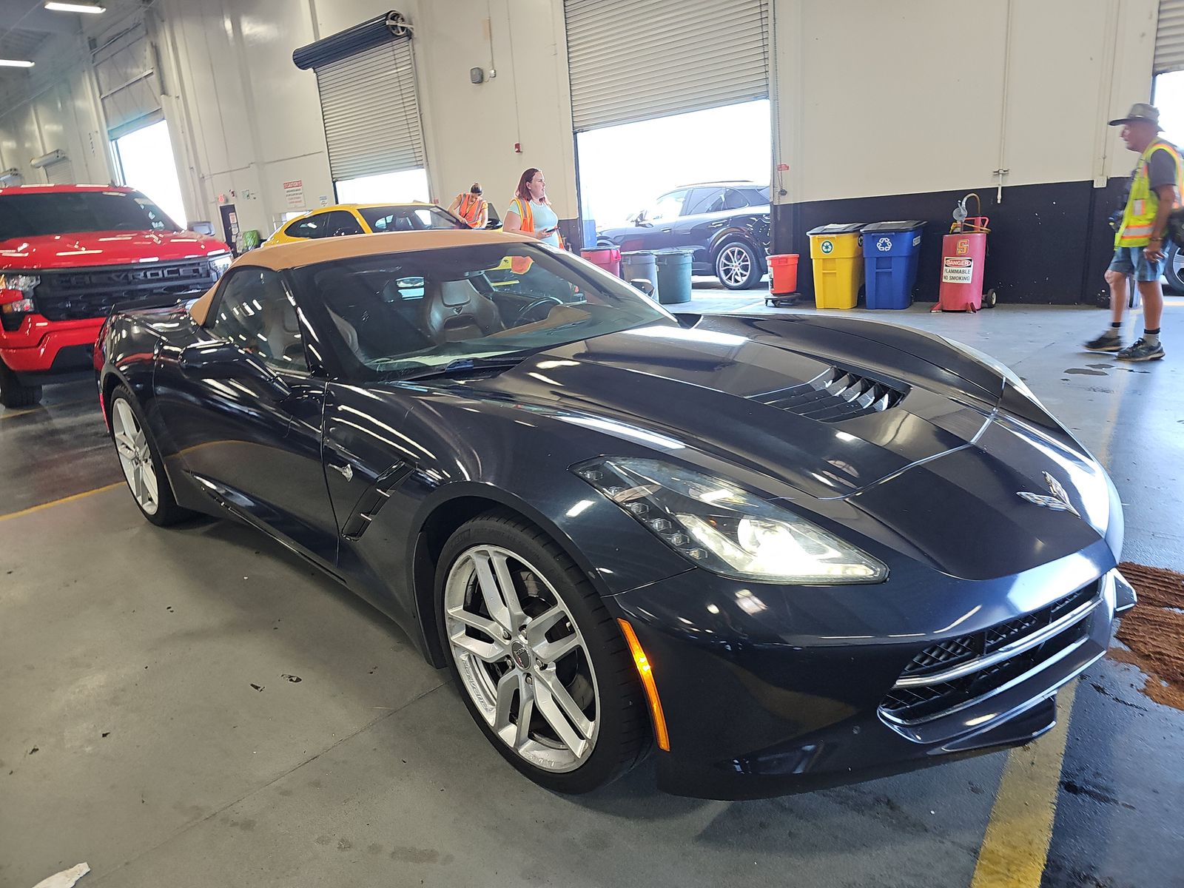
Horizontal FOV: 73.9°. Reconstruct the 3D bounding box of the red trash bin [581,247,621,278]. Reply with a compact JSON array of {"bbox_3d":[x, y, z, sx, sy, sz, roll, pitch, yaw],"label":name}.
[{"bbox_3d":[0.187,-2.613,12.251,0.620,0.800,0.620,10,21,42],"label":"red trash bin"}]

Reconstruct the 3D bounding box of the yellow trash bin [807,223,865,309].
[{"bbox_3d":[3.116,-2.190,9.720,0.600,0.950,0.720,10,21,42],"label":"yellow trash bin"}]

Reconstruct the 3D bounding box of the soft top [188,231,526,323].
[{"bbox_3d":[-0.992,-0.770,3.521,1.270,0.330,1.270,-19,21,-42],"label":"soft top"}]

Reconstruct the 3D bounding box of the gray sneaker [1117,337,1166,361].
[{"bbox_3d":[3.828,-0.661,5.483,0.290,0.130,0.105,2,17,21],"label":"gray sneaker"}]

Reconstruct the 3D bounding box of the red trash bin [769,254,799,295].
[{"bbox_3d":[2.438,-2.148,9.952,0.405,0.440,0.405,10,21,40],"label":"red trash bin"}]

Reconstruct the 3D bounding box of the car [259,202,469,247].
[{"bbox_3d":[-2.700,-2.371,10.619,4.950,1.620,2.000,11,22,43],"label":"car"}]

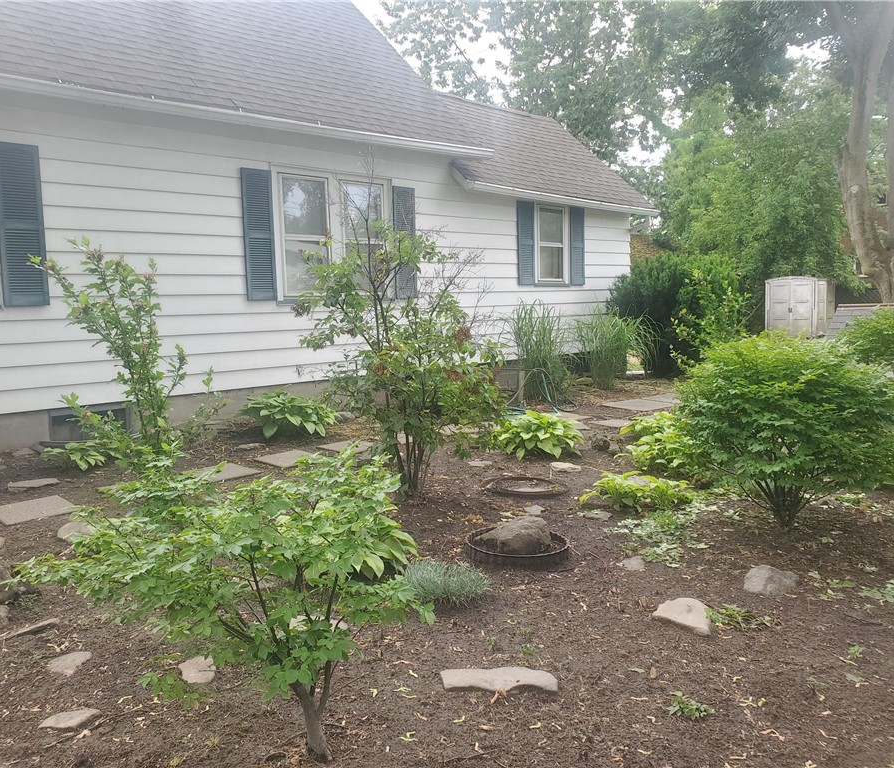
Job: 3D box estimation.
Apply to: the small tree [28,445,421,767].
[{"bbox_3d":[-0.685,0.636,2.380,1.170,0.920,1.030,-3,7,-16],"label":"small tree"}]

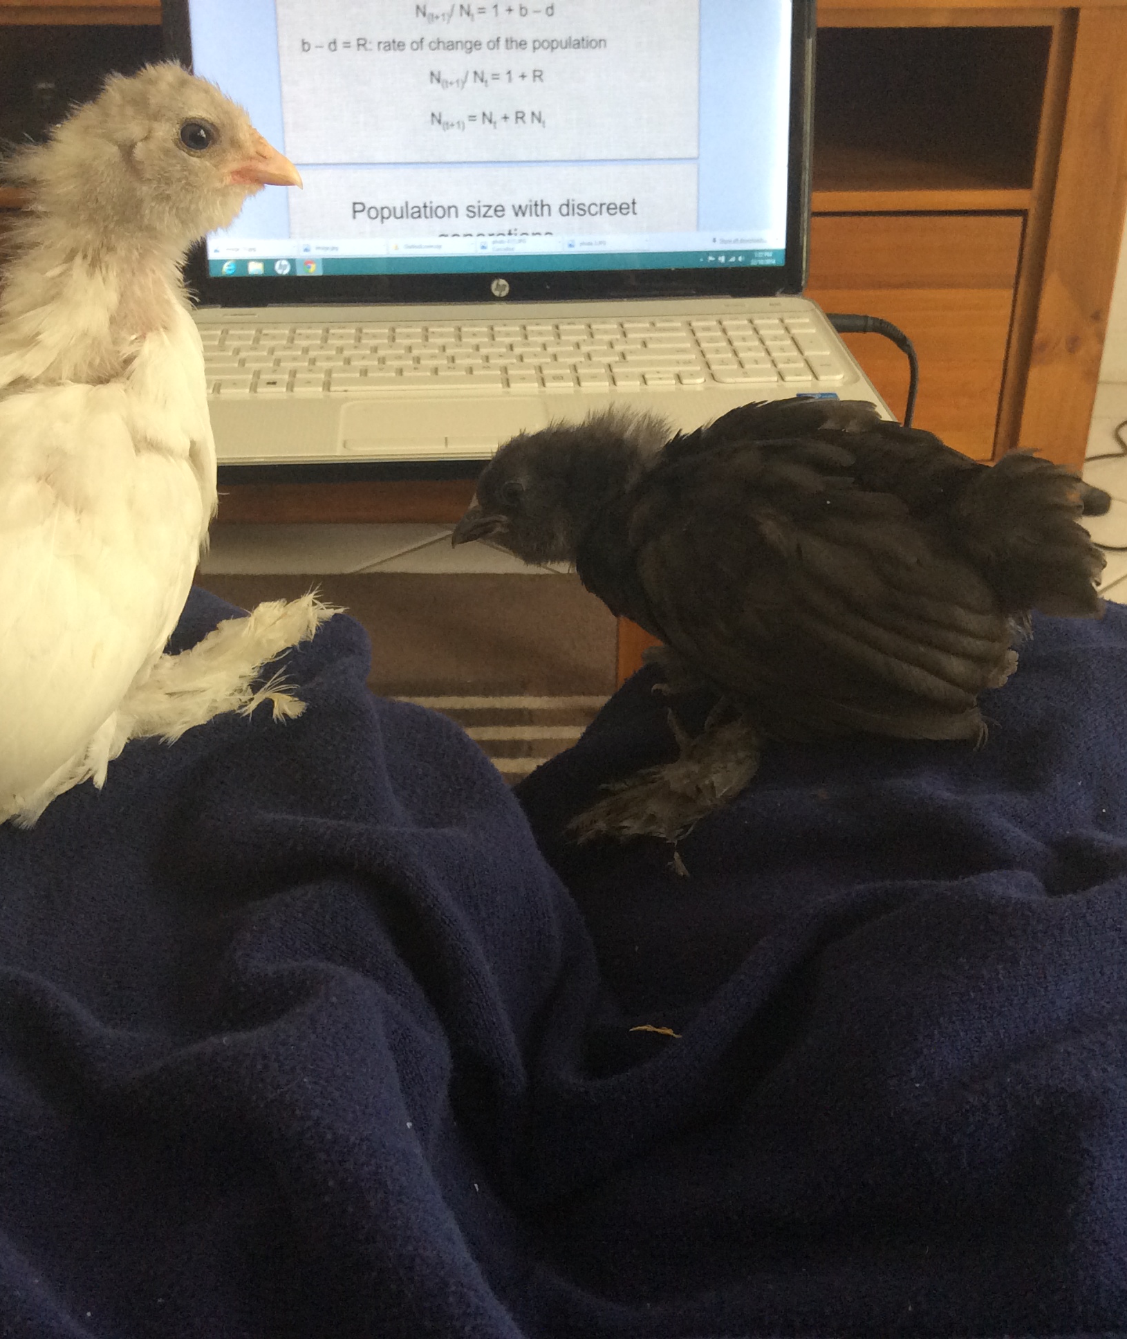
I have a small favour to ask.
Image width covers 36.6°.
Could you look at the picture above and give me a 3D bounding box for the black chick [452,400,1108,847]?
[{"bbox_3d":[0.068,-0.021,0.513,0.190,0.125,0.105,0,30,0],"label":"black chick"}]

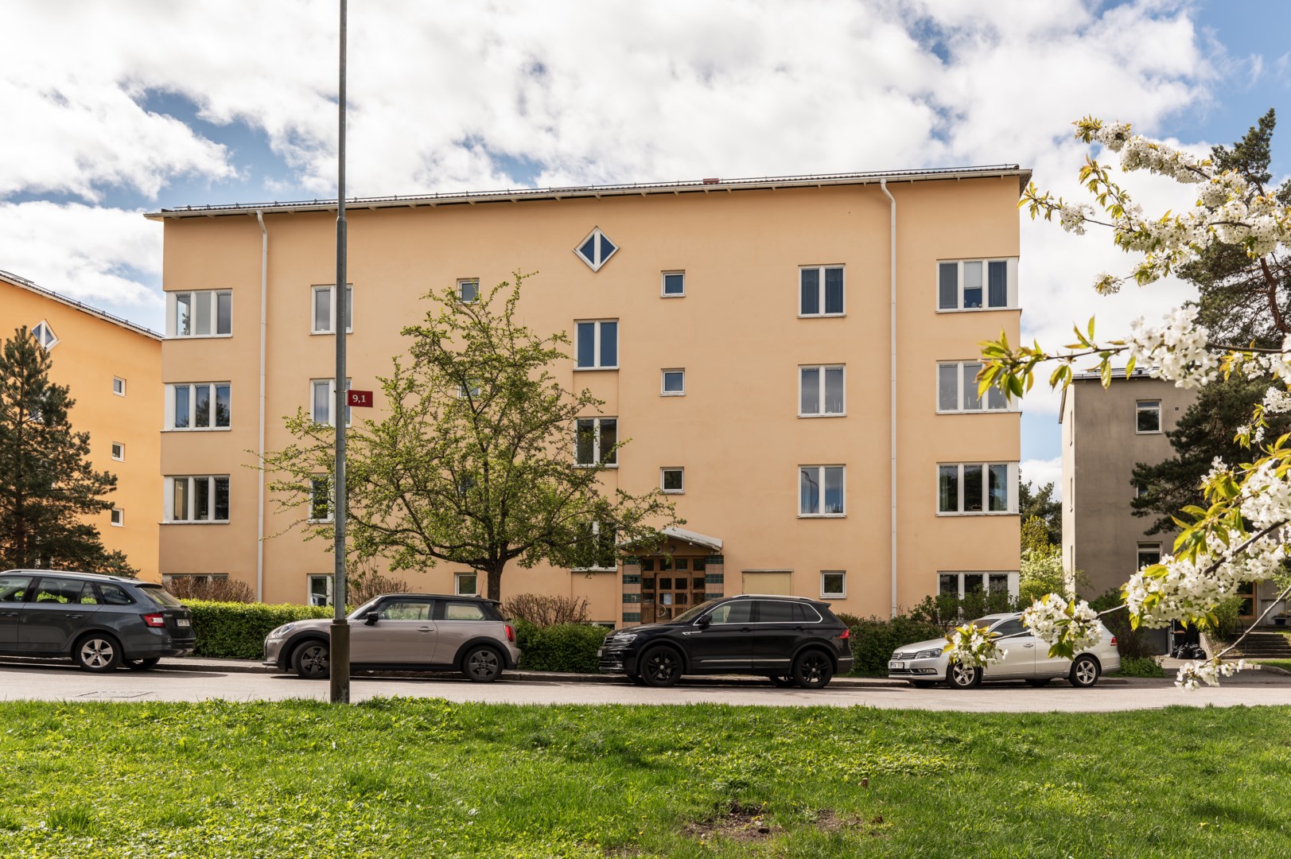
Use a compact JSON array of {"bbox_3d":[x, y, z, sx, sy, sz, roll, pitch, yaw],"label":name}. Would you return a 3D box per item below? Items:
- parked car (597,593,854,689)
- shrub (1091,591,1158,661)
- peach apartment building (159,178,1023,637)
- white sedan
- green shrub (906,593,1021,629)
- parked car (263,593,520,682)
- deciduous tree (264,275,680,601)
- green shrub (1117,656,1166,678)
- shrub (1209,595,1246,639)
[{"bbox_3d":[1.450,3.810,18.550,4.490,1.650,1.860,1,-5,-13],"label":"parked car"},{"bbox_3d":[13.060,5.346,27.500,1.900,2.000,1.700,-1,-5,7],"label":"shrub"},{"bbox_3d":[-1.457,-0.384,34.214,25.300,12.800,11.200,-1,-5,7],"label":"peach apartment building"},{"bbox_3d":[7.630,4.580,21.300,4.770,1.510,1.830,1,-5,-15],"label":"white sedan"},{"bbox_3d":[7.769,4.615,24.500,2.800,1.400,1.500,-1,-5,7],"label":"green shrub"},{"bbox_3d":[-4.170,3.350,16.700,3.850,1.420,1.730,1,-5,-12],"label":"parked car"},{"bbox_3d":[-3.849,0.682,23.000,9.300,8.200,8.200,-1,-5,7],"label":"deciduous tree"},{"bbox_3d":[11.218,5.383,22.800,1.200,0.520,0.800,-1,-5,7],"label":"green shrub"},{"bbox_3d":[19.719,6.371,34.000,1.300,1.500,1.300,-1,-5,7],"label":"shrub"}]

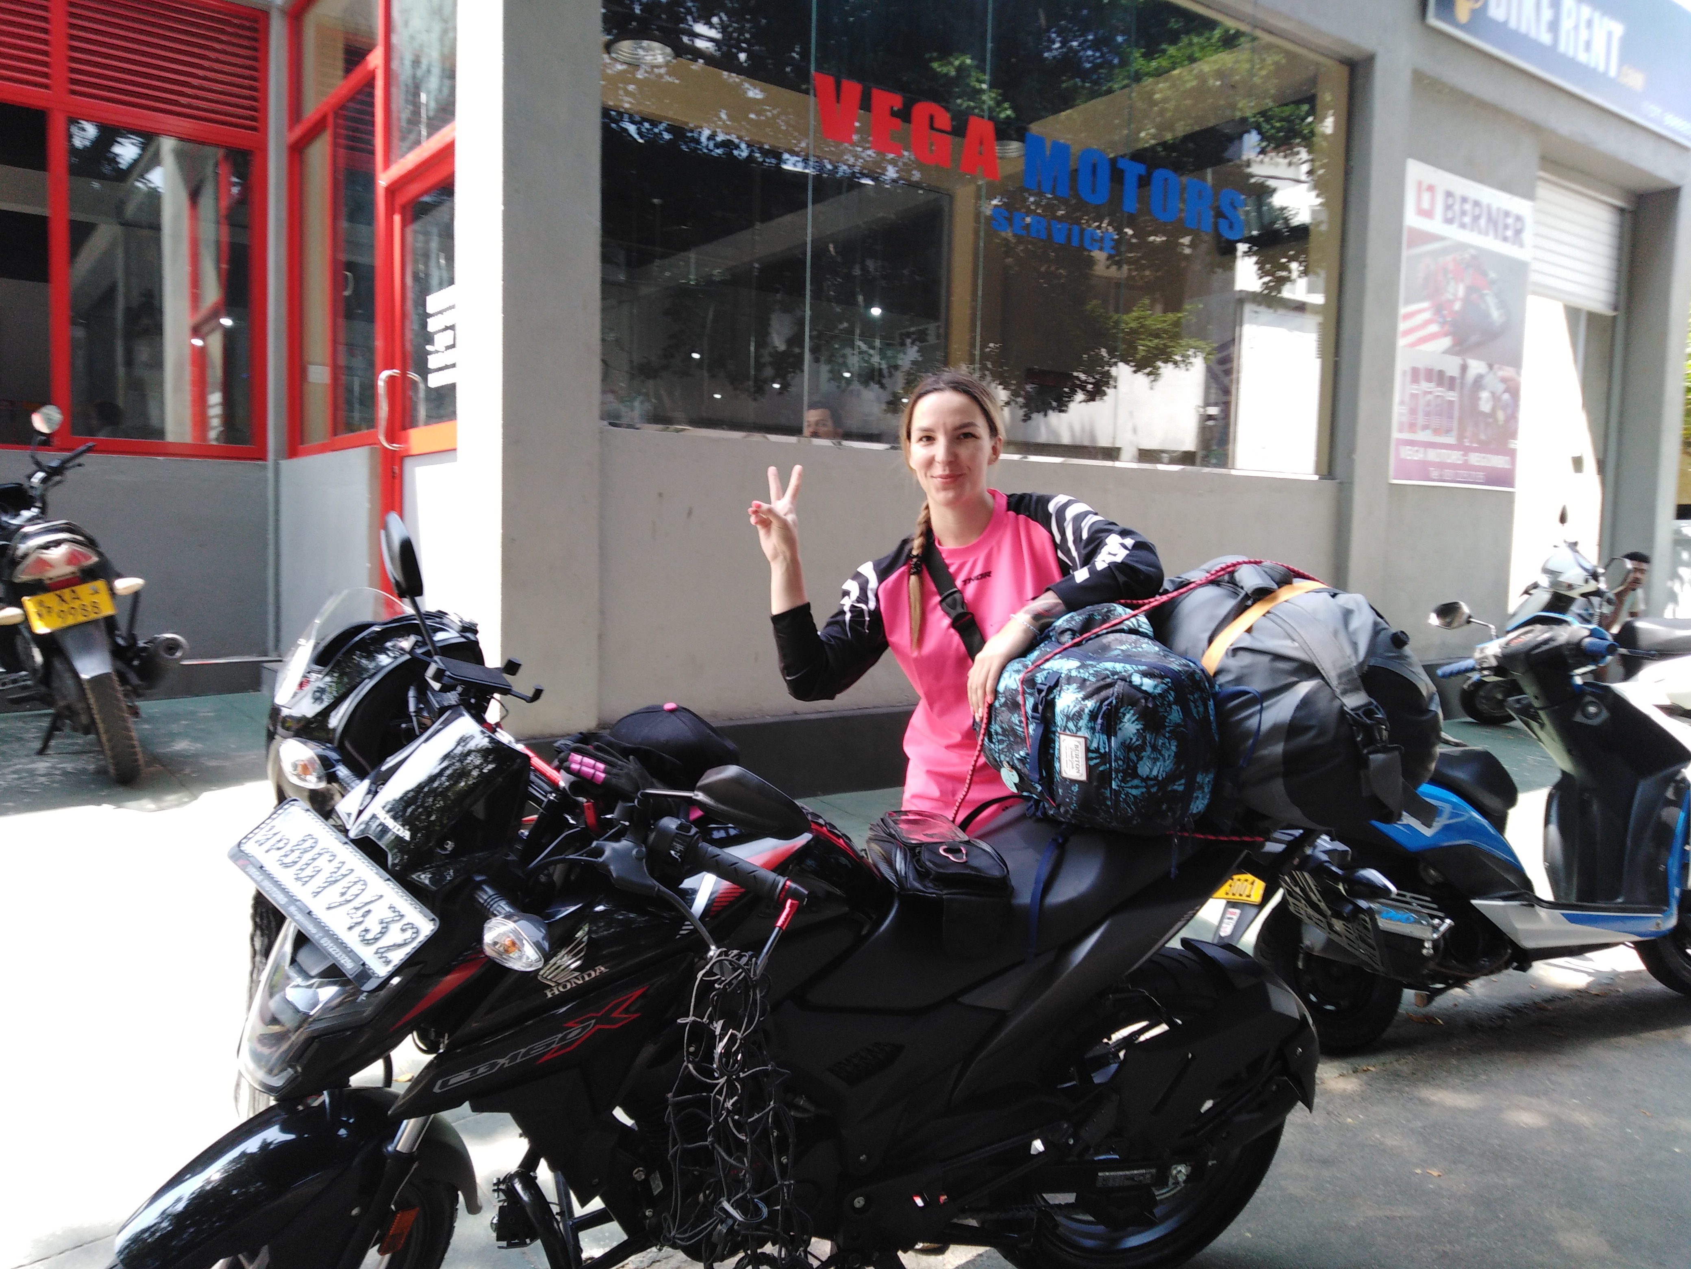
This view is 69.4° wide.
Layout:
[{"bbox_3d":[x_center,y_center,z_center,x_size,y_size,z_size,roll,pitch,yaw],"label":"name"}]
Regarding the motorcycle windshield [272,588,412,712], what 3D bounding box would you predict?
[{"bbox_3d":[-0.792,0.026,1.930,0.200,0.190,0.240,1,4,-6],"label":"motorcycle windshield"}]

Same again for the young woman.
[{"bbox_3d":[0.166,0.345,2.117,0.680,1.580,0.440,2,4,5],"label":"young woman"}]

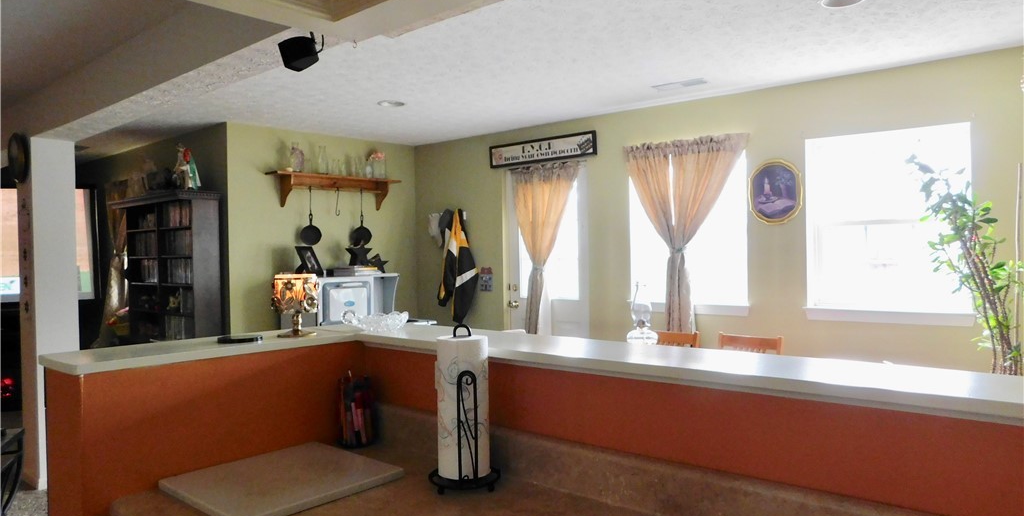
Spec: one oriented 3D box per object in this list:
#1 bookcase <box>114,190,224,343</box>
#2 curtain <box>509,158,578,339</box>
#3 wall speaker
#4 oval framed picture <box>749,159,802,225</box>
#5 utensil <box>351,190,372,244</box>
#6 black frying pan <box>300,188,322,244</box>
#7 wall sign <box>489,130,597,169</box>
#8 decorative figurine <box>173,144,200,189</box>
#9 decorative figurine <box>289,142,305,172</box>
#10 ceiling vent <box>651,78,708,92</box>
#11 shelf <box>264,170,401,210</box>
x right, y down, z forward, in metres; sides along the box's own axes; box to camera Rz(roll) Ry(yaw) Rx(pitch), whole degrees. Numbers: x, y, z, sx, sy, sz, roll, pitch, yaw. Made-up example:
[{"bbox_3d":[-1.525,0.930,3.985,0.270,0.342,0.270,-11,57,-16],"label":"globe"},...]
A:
[{"bbox_3d":[-2.905,0.442,5.696,1.360,1.877,0.330,-1,1,41],"label":"bookcase"},{"bbox_3d":[0.278,0.048,5.614,0.690,1.600,0.090,-1,1,41],"label":"curtain"},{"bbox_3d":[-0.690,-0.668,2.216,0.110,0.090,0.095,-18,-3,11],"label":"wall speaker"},{"bbox_3d":[1.721,-0.433,4.430,0.340,0.420,0.030,-1,1,41],"label":"oval framed picture"},{"bbox_3d":[-1.372,-0.358,6.197,0.050,0.515,0.195,-1,1,41],"label":"utensil"},{"bbox_3d":[-1.719,-0.353,5.795,0.050,0.510,0.190,-1,1,41],"label":"black frying pan"},{"bbox_3d":[0.236,-0.898,5.700,1.130,0.185,0.030,-1,1,41],"label":"wall sign"},{"bbox_3d":[-2.579,-0.690,5.394,0.200,0.380,0.150,-1,1,41],"label":"decorative figurine"},{"bbox_3d":[-1.790,-0.829,5.651,0.110,0.250,0.110,-1,1,41],"label":"decorative figurine"},{"bbox_3d":[1.078,-1.113,4.384,0.340,0.020,0.130,-1,1,41],"label":"ceiling vent"},{"bbox_3d":[-1.520,-0.574,5.959,0.180,0.285,1.275,-1,1,41],"label":"shelf"}]

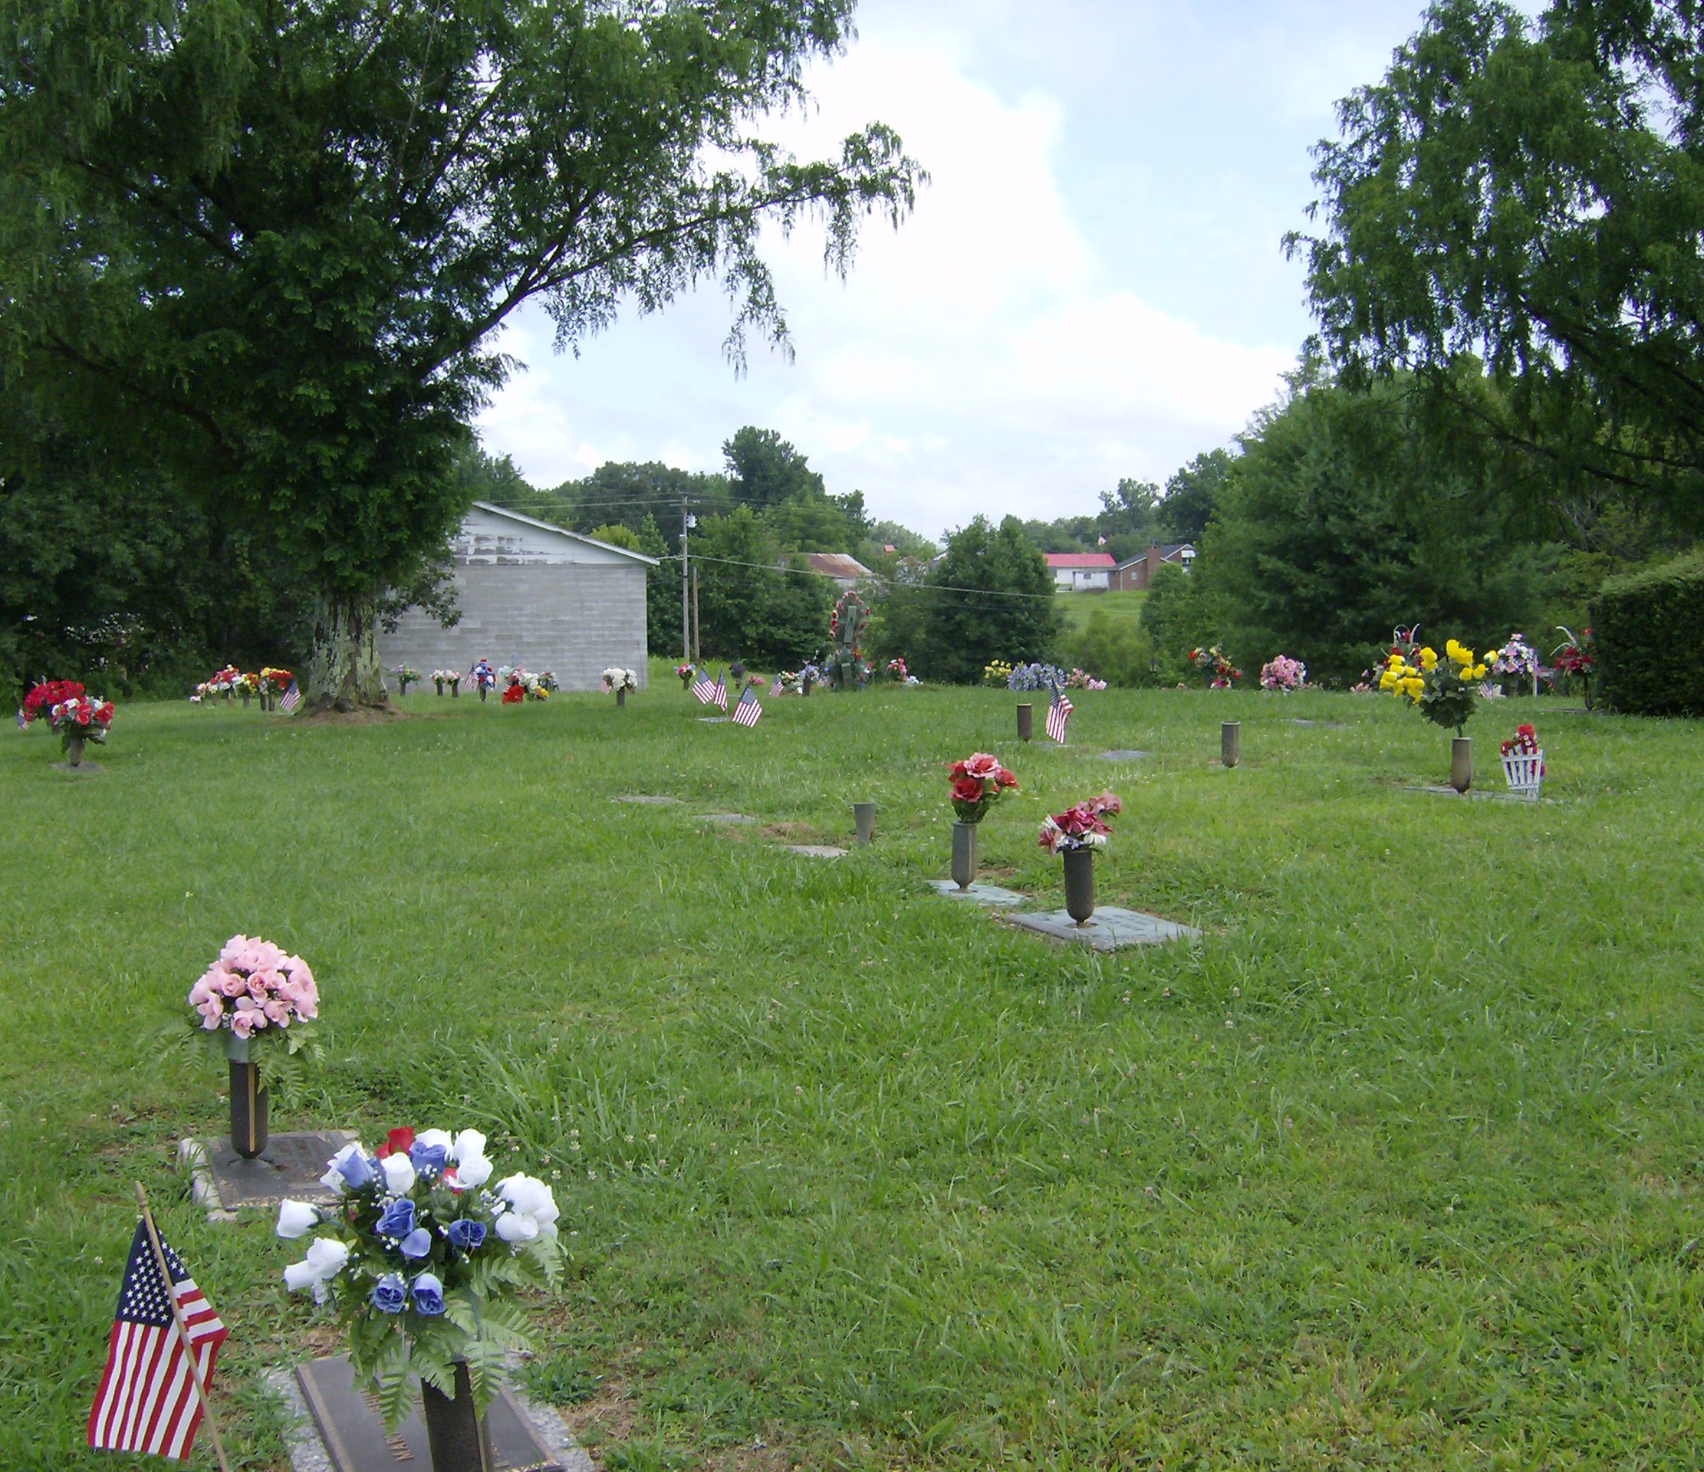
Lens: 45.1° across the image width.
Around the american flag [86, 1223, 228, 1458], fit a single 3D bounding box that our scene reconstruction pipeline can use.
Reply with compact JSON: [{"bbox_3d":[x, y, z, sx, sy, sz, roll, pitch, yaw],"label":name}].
[{"bbox_3d":[-1.152,0.999,3.400,0.220,0.380,0.120,-2,6,-19],"label":"american flag"}]

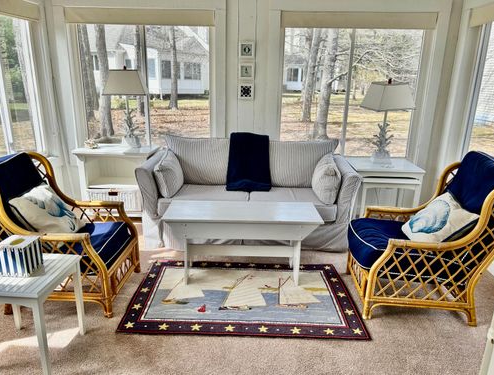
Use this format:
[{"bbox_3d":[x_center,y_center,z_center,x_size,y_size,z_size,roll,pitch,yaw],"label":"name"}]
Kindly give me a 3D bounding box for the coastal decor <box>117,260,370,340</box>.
[{"bbox_3d":[-0.017,0.666,2.375,1.330,0.012,0.832,1,15,0],"label":"coastal decor"}]

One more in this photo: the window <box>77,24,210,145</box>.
[{"bbox_3d":[-1.053,-1.024,3.927,1.341,1.243,0.102,2,15,2],"label":"window"}]

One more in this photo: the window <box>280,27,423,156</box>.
[{"bbox_3d":[1.031,-0.950,3.839,1.336,1.244,0.102,2,15,2],"label":"window"}]

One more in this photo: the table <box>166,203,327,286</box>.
[{"bbox_3d":[-0.028,0.383,2.540,0.997,0.470,0.406,1,15,0],"label":"table"}]

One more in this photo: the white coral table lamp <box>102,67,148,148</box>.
[{"bbox_3d":[-1.209,-0.797,3.760,0.400,0.782,0.305,-3,16,-15],"label":"white coral table lamp"}]

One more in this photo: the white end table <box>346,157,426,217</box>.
[{"bbox_3d":[1.274,0.066,3.613,0.587,0.582,0.584,2,15,4],"label":"white end table"}]

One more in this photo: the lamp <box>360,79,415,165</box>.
[{"bbox_3d":[1.315,-0.615,3.529,0.400,0.778,0.305,-2,16,-14],"label":"lamp"}]

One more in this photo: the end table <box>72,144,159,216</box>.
[{"bbox_3d":[-1.295,-0.080,3.814,0.705,0.635,0.457,1,15,0],"label":"end table"}]

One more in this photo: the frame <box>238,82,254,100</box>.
[{"bbox_3d":[-0.004,-0.968,3.809,0.166,0.163,0.025,2,15,2],"label":"frame"}]

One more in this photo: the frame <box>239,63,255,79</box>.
[{"bbox_3d":[0.004,-1.161,3.756,0.161,0.161,0.025,2,15,2],"label":"frame"}]

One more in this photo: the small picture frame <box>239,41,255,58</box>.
[{"bbox_3d":[0.008,-1.350,3.705,0.157,0.164,0.025,2,15,2],"label":"small picture frame"}]

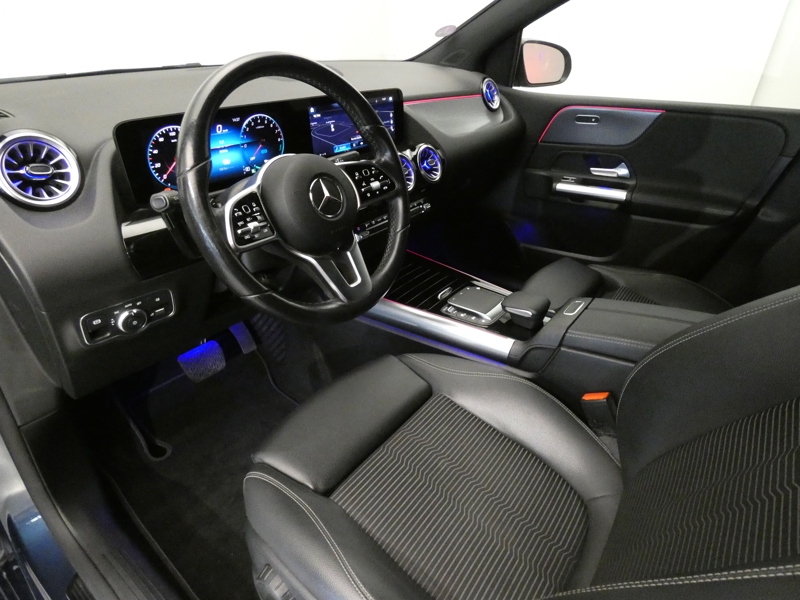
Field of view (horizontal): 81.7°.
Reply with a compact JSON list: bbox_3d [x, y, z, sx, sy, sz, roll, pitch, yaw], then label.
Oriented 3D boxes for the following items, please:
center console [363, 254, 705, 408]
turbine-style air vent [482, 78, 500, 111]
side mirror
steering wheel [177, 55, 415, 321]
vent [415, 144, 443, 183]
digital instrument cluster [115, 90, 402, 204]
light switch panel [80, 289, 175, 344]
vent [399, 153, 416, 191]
[{"bbox_3d":[0.252,0.096,0.965,0.740,0.250,0.255,21,35,32],"label":"center console"},{"bbox_3d":[0.273,-0.628,1.422,0.038,0.098,0.098,-1,22,42],"label":"turbine-style air vent"},{"bbox_3d":[0.485,-0.801,1.568,0.205,0.150,0.100,-18,34,-30],"label":"side mirror"},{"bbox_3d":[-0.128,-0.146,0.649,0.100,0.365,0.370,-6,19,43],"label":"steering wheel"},{"bbox_3d":[0.063,-0.318,1.080,0.038,0.094,0.094,-6,19,43],"label":"vent"},{"bbox_3d":[-0.188,-0.307,0.847,0.035,0.120,0.612,16,33,35],"label":"digital instrument cluster"},{"bbox_3d":[-0.398,0.022,0.682,0.035,0.053,0.132,21,35,32],"label":"light switch panel"},{"bbox_3d":[-0.005,-0.275,1.002,0.038,0.094,0.094,-6,19,43],"label":"vent"}]

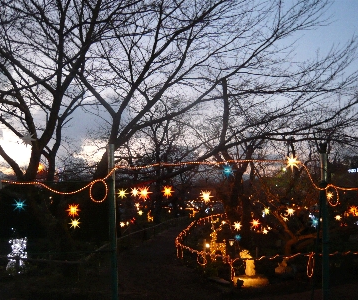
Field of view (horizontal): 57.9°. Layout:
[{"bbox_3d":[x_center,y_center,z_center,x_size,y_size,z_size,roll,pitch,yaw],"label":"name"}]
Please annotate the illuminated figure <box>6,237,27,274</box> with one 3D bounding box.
[{"bbox_3d":[-4.621,3.000,9.200,0.620,1.080,0.500,-1,-3,-6],"label":"illuminated figure"}]

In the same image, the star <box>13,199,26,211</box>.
[{"bbox_3d":[-4.684,1.600,9.500,0.380,0.380,0.320,0,-3,-26],"label":"star"}]

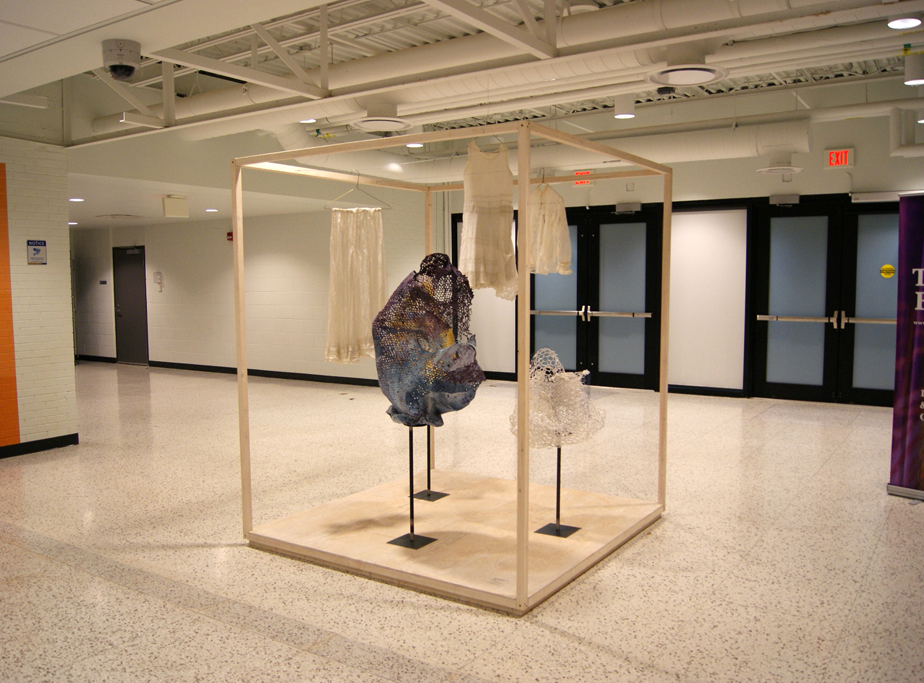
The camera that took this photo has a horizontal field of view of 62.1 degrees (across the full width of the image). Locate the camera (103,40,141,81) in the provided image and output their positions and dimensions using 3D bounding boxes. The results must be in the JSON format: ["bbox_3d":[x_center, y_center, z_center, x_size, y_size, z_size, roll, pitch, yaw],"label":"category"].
[{"bbox_3d":[-1.459,-1.199,3.303,0.153,0.149,0.153,-2,5,-23],"label":"camera"}]

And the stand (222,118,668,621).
[{"bbox_3d":[0.012,0.044,4.504,1.827,2.131,1.791,3,5,34],"label":"stand"}]

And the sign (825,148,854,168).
[{"bbox_3d":[4.294,-2.073,8.724,0.300,0.210,0.060,2,5,34],"label":"sign"}]

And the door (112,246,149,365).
[{"bbox_3d":[-6.003,-0.630,13.929,0.930,2.110,0.055,2,5,34],"label":"door"}]

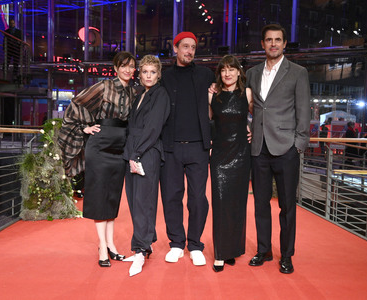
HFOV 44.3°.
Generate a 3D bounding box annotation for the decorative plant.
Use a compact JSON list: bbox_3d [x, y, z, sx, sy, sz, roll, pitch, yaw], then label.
[{"bbox_3d":[-1.608,0.237,5.470,0.720,1.180,0.600,2,2,0],"label":"decorative plant"}]

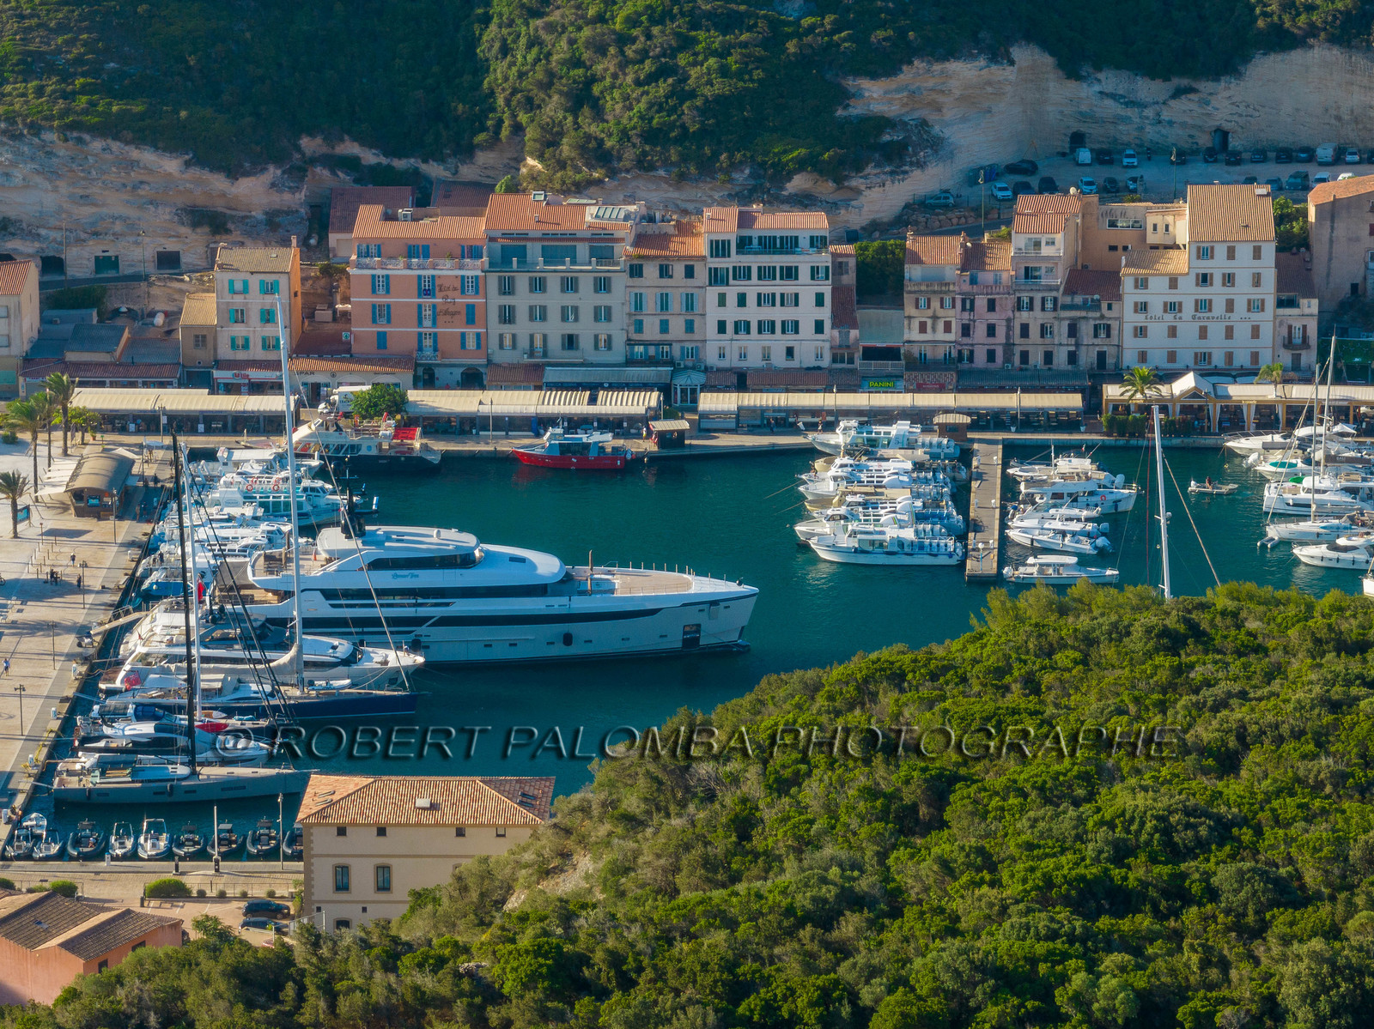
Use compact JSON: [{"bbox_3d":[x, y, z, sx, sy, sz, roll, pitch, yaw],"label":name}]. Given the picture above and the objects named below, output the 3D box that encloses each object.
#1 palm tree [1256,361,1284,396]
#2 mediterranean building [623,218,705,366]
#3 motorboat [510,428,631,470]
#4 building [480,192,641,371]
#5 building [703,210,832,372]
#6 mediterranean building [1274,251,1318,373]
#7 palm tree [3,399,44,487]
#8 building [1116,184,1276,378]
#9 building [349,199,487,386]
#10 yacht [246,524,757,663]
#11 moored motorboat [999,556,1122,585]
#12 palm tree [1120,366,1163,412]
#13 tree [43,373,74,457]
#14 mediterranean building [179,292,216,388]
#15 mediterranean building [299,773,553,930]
[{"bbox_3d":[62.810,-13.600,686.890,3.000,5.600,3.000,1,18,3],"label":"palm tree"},{"bbox_3d":[-2.170,-23.840,722.380,9.000,17.800,11.000,1,17,2],"label":"mediterranean building"},{"bbox_3d":[-12.510,-7.400,698.550,13.200,4.400,4.000,0,17,2],"label":"motorboat"},{"bbox_3d":[-14.220,-25.280,722.990,16.500,20.000,13.000,0,17,1],"label":"building"},{"bbox_3d":[9.444,-25.747,744.542,14.474,20.800,11.000,0,17,1],"label":"building"},{"bbox_3d":[67.010,-22.060,703.050,4.760,11.600,10.500,1,18,3],"label":"mediterranean building"},{"bbox_3d":[-70.340,-6.950,679.650,4.400,11.400,4.400,0,17,0],"label":"palm tree"},{"bbox_3d":[59.114,-26.920,746.270,17.759,22.000,15.000,0,17,0],"label":"building"},{"bbox_3d":[-29.140,-24.330,703.620,14.970,18.800,11.200,1,18,3],"label":"building"},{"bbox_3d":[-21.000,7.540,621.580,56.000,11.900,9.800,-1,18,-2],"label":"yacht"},{"bbox_3d":[38.650,5.590,657.860,12.000,2.700,3.600,0,17,0],"label":"moored motorboat"},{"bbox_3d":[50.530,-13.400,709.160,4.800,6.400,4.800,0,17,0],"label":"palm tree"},{"bbox_3d":[-70.427,-11.136,718.919,3.615,9.517,3.800,0,17,0],"label":"tree"},{"bbox_3d":[-56.476,-20.189,744.719,4.234,10.491,8.000,0,17,1],"label":"mediterranean building"},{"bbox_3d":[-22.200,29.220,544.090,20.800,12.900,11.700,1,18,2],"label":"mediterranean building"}]

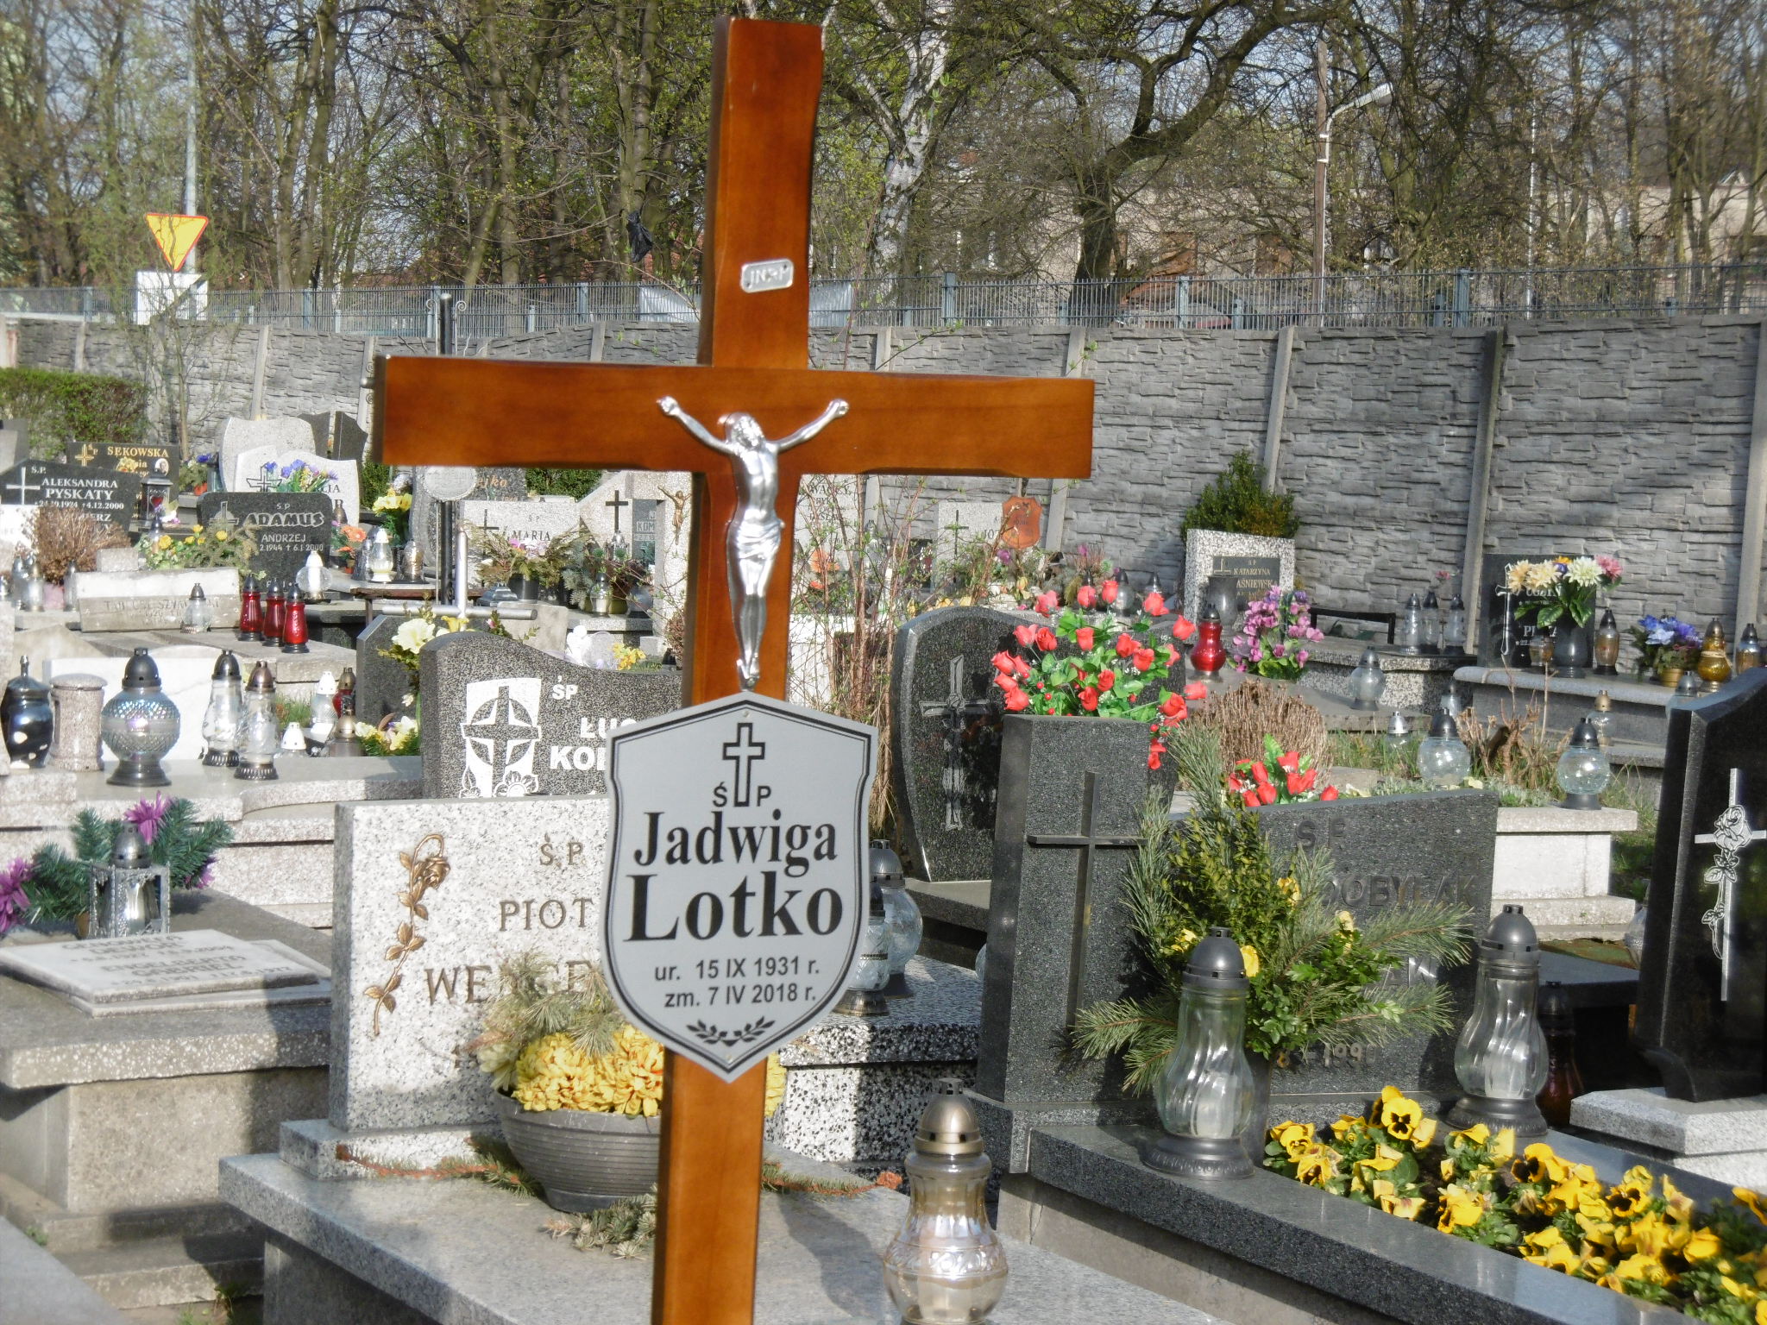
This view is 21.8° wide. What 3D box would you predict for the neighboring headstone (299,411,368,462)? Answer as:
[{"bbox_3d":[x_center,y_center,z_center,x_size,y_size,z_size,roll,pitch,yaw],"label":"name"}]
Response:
[{"bbox_3d":[-3.530,-1.311,29.300,0.468,0.582,0.100,-1,4,-28],"label":"neighboring headstone"}]

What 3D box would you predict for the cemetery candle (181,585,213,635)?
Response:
[{"bbox_3d":[-2.661,-0.206,17.800,0.118,0.187,0.118,-1,4,-28],"label":"cemetery candle"}]

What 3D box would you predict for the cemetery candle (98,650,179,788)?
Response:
[{"bbox_3d":[-1.616,0.110,9.987,0.174,0.293,0.174,-1,6,-29],"label":"cemetery candle"}]

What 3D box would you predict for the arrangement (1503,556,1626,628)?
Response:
[{"bbox_3d":[2.963,-0.303,20.000,0.440,0.330,0.330,1,5,-25],"label":"arrangement"}]

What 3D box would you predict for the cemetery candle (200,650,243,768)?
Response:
[{"bbox_3d":[-1.706,0.121,11.850,0.110,0.297,0.110,-1,4,-28],"label":"cemetery candle"}]

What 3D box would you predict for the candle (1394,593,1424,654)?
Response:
[{"bbox_3d":[2.502,-0.185,21.800,0.124,0.285,0.124,1,3,0],"label":"candle"}]

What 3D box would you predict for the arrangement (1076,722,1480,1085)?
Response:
[{"bbox_3d":[0.558,0.348,6.600,0.520,0.500,0.400,-1,6,-29],"label":"arrangement"}]

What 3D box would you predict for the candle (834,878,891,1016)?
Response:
[{"bbox_3d":[-0.036,0.500,8.289,0.104,0.255,0.104,1,5,0],"label":"candle"}]

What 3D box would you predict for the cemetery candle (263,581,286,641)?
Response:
[{"bbox_3d":[-2.279,-0.186,17.200,0.088,0.238,0.088,-1,4,-28],"label":"cemetery candle"}]

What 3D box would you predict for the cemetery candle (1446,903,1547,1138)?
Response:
[{"bbox_3d":[0.954,0.554,7.100,0.153,0.343,0.153,3,5,0],"label":"cemetery candle"}]

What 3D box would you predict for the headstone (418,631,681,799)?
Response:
[{"bbox_3d":[-0.607,0.205,9.408,0.700,0.563,0.090,-1,6,-29],"label":"headstone"}]

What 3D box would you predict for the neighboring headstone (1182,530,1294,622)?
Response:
[{"bbox_3d":[1.768,-0.408,22.800,0.570,0.499,0.110,-1,4,-28],"label":"neighboring headstone"}]

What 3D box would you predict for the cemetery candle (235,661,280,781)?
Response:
[{"bbox_3d":[-1.567,0.145,11.500,0.111,0.295,0.111,1,3,0],"label":"cemetery candle"}]

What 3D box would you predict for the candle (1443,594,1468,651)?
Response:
[{"bbox_3d":[2.712,-0.183,21.800,0.111,0.276,0.111,1,3,0],"label":"candle"}]

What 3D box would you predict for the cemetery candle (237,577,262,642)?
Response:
[{"bbox_3d":[-2.094,-0.181,15.191,0.088,0.203,0.088,-1,6,-29],"label":"cemetery candle"}]

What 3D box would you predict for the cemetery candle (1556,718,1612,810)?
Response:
[{"bbox_3d":[1.677,0.237,10.991,0.136,0.212,0.136,1,5,0],"label":"cemetery candle"}]

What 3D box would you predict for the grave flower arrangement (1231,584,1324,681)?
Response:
[{"bbox_3d":[1.287,-0.097,15.000,0.280,0.300,0.250,-1,6,-29],"label":"grave flower arrangement"}]

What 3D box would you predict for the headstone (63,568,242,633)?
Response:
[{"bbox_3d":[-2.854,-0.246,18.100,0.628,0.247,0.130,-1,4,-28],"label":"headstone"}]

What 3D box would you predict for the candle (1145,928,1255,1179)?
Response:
[{"bbox_3d":[0.457,0.540,6.437,0.158,0.330,0.158,4,4,0],"label":"candle"}]

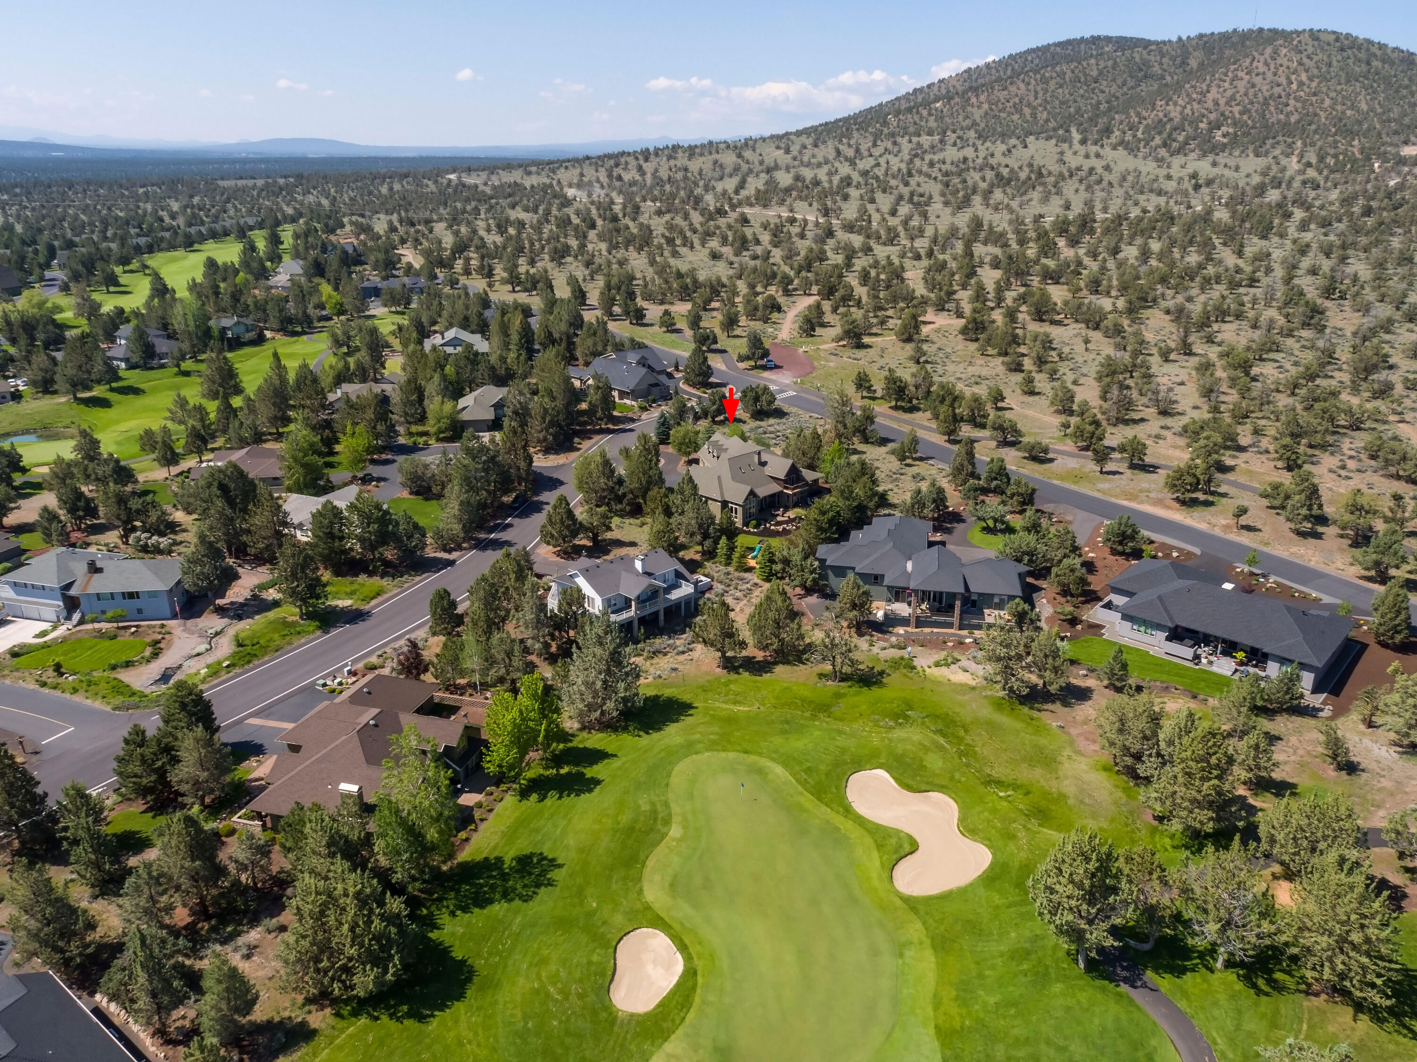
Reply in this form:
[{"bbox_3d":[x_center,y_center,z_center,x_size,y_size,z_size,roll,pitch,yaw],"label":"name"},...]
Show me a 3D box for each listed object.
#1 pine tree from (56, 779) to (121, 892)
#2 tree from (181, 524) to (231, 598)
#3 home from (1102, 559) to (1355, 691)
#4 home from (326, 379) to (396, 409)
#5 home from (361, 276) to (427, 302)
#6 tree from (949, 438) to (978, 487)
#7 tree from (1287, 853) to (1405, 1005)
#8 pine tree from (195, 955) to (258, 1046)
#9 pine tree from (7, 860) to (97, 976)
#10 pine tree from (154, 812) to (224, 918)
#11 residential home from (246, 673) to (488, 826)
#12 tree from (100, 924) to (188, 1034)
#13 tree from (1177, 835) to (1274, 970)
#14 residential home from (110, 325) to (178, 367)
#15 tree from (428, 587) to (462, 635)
[{"bbox_3d":[-52.580,25.810,83.840,5.200,10.840,5.200,0,21,0],"label":"pine tree"},{"bbox_3d":[-69.150,4.890,135.120,6.400,12.440,6.400,0,21,0],"label":"tree"},{"bbox_3d":[66.290,10.301,126.569,26.500,5.700,19.600,18,28,38],"label":"home"},{"bbox_3d":[-86.220,-34.110,243.670,17.000,6.000,14.000,0,21,0],"label":"home"},{"bbox_3d":[-132.035,-102.704,413.770,26.200,6.500,14.500,-4,22,-11],"label":"home"},{"bbox_3d":[47.950,-12.850,184.430,5.610,9.560,5.610,0,21,0],"label":"tree"},{"bbox_3d":[47.430,29.300,72.510,7.850,12.600,7.850,0,21,0],"label":"tree"},{"bbox_3d":[-35.090,34.100,71.690,4.390,7.840,4.390,0,21,0],"label":"pine tree"},{"bbox_3d":[-51.430,29.470,75.860,6.500,9.850,6.500,0,21,0],"label":"pine tree"},{"bbox_3d":[-43.880,28.230,82.890,5.890,10.640,5.890,0,21,0],"label":"pine tree"},{"bbox_3d":[-34.740,22.530,102.690,20.580,5.880,24.500,6,22,16],"label":"residential home"},{"bbox_3d":[-39.530,31.840,69.520,5.640,10.040,5.640,0,21,0],"label":"tree"},{"bbox_3d":[38.103,27.500,72.621,6.987,12.416,6.987,0,22,0],"label":"tree"},{"bbox_3d":[-171.860,-56.110,297.860,18.000,7.500,18.000,0,21,0],"label":"residential home"},{"bbox_3d":[-35.046,10.443,130.094,4.047,6.841,4.047,0,22,0],"label":"tree"}]

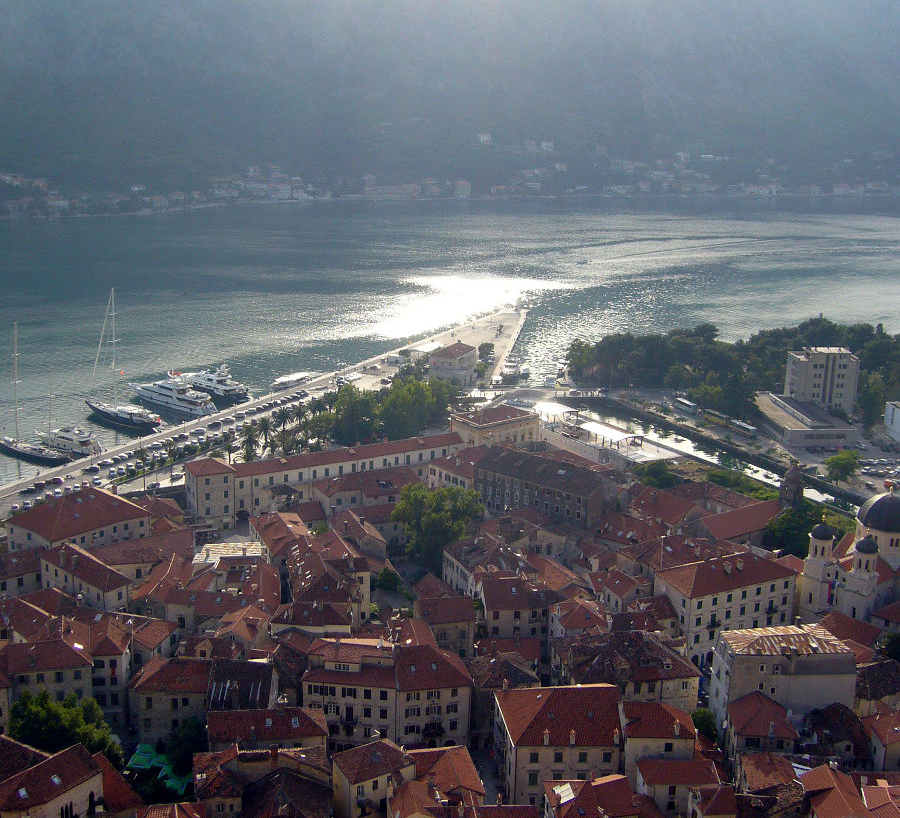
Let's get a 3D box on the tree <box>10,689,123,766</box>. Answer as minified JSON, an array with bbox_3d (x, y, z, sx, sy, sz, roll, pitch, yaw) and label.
[{"bbox_3d":[-58.340,48.430,184.580,17.000,12.540,15.000,-3,14,-18],"label":"tree"}]

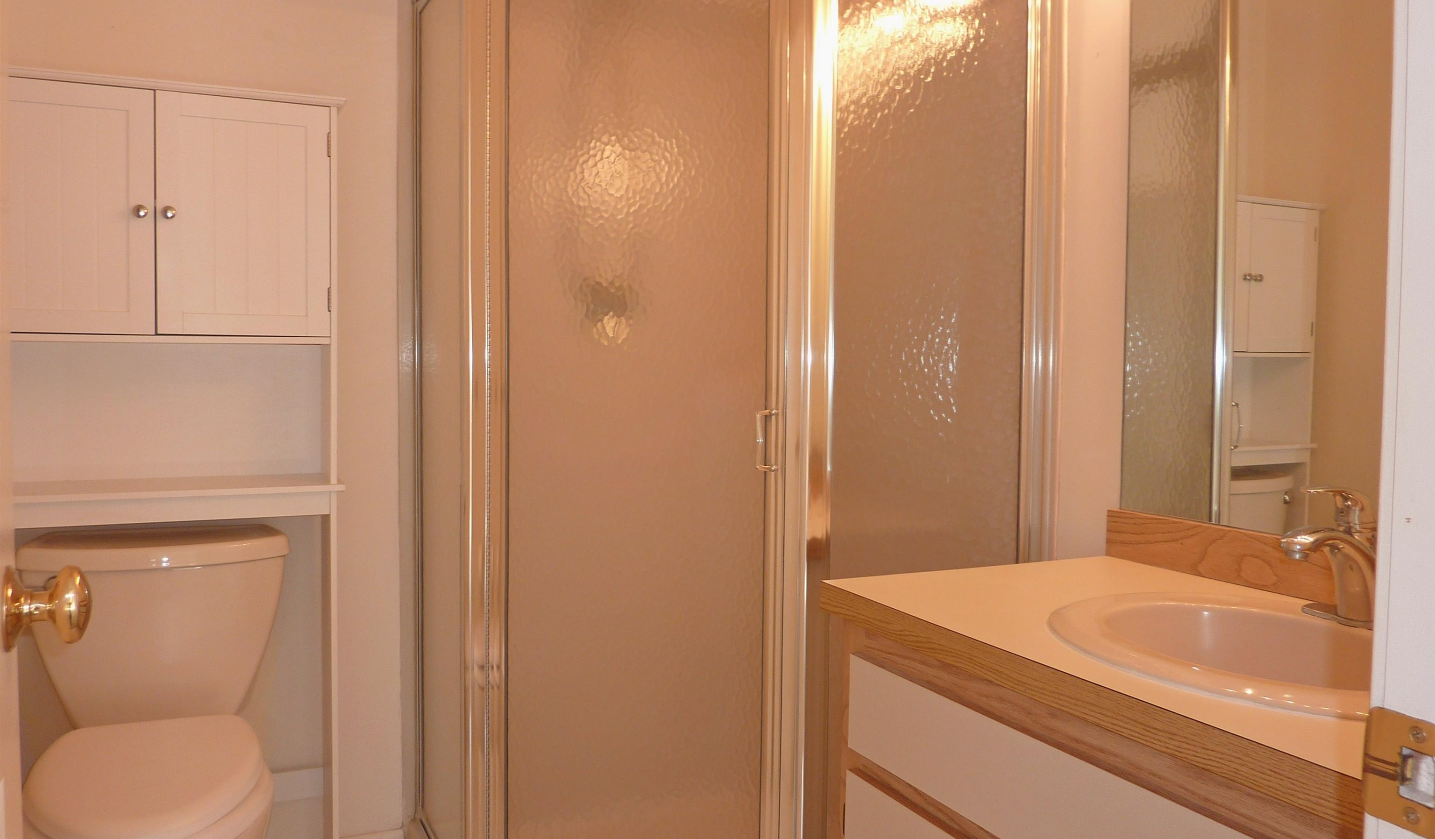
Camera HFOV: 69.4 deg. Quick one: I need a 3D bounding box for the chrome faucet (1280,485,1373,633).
[{"bbox_3d":[0.682,0.155,1.147,0.172,0.153,0.155,0,3,-24],"label":"chrome faucet"}]

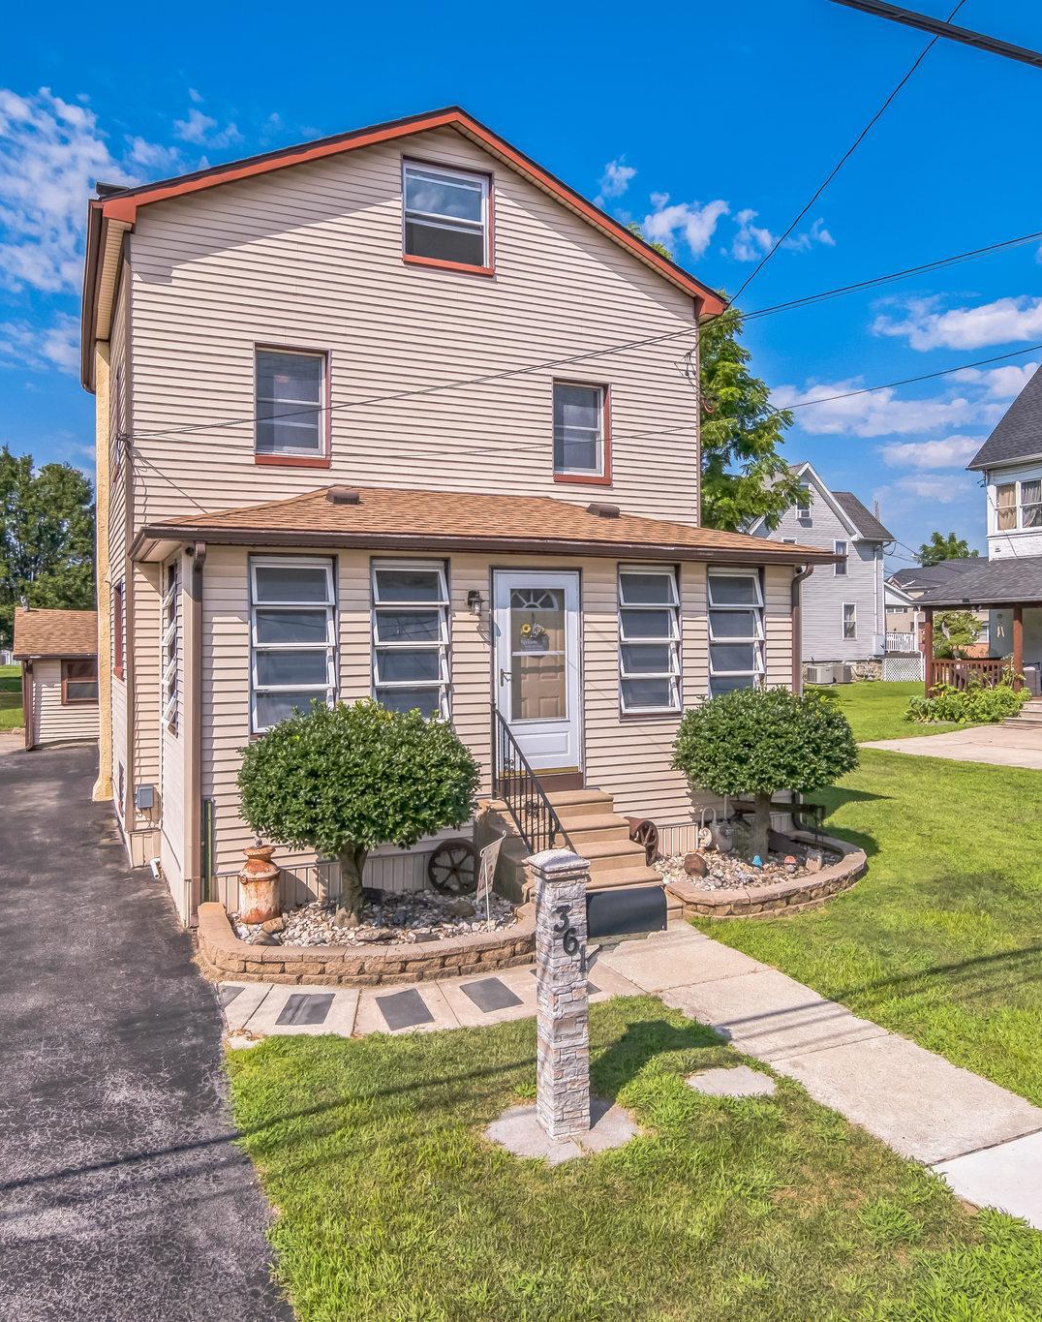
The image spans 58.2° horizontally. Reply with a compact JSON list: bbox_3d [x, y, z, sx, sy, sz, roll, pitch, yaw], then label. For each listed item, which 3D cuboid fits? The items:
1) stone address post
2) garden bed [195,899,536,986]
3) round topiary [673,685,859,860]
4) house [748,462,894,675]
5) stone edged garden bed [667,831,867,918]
[{"bbox_3d":[0.191,1.661,4.756,0.260,1.410,0.260,-1,1,-25],"label":"stone address post"},{"bbox_3d":[-1.253,2.160,7.673,2.680,0.290,2.050,-1,1,-25],"label":"garden bed"},{"bbox_3d":[2.515,1.165,9.650,1.900,1.800,1.850,0,1,0],"label":"round topiary"},{"bbox_3d":[12.704,-4.396,49.806,9.600,10.800,8.800,-1,1,-24],"label":"house"},{"bbox_3d":[2.397,2.115,9.451,2.900,0.230,1.980,-1,1,-25],"label":"stone edged garden bed"}]

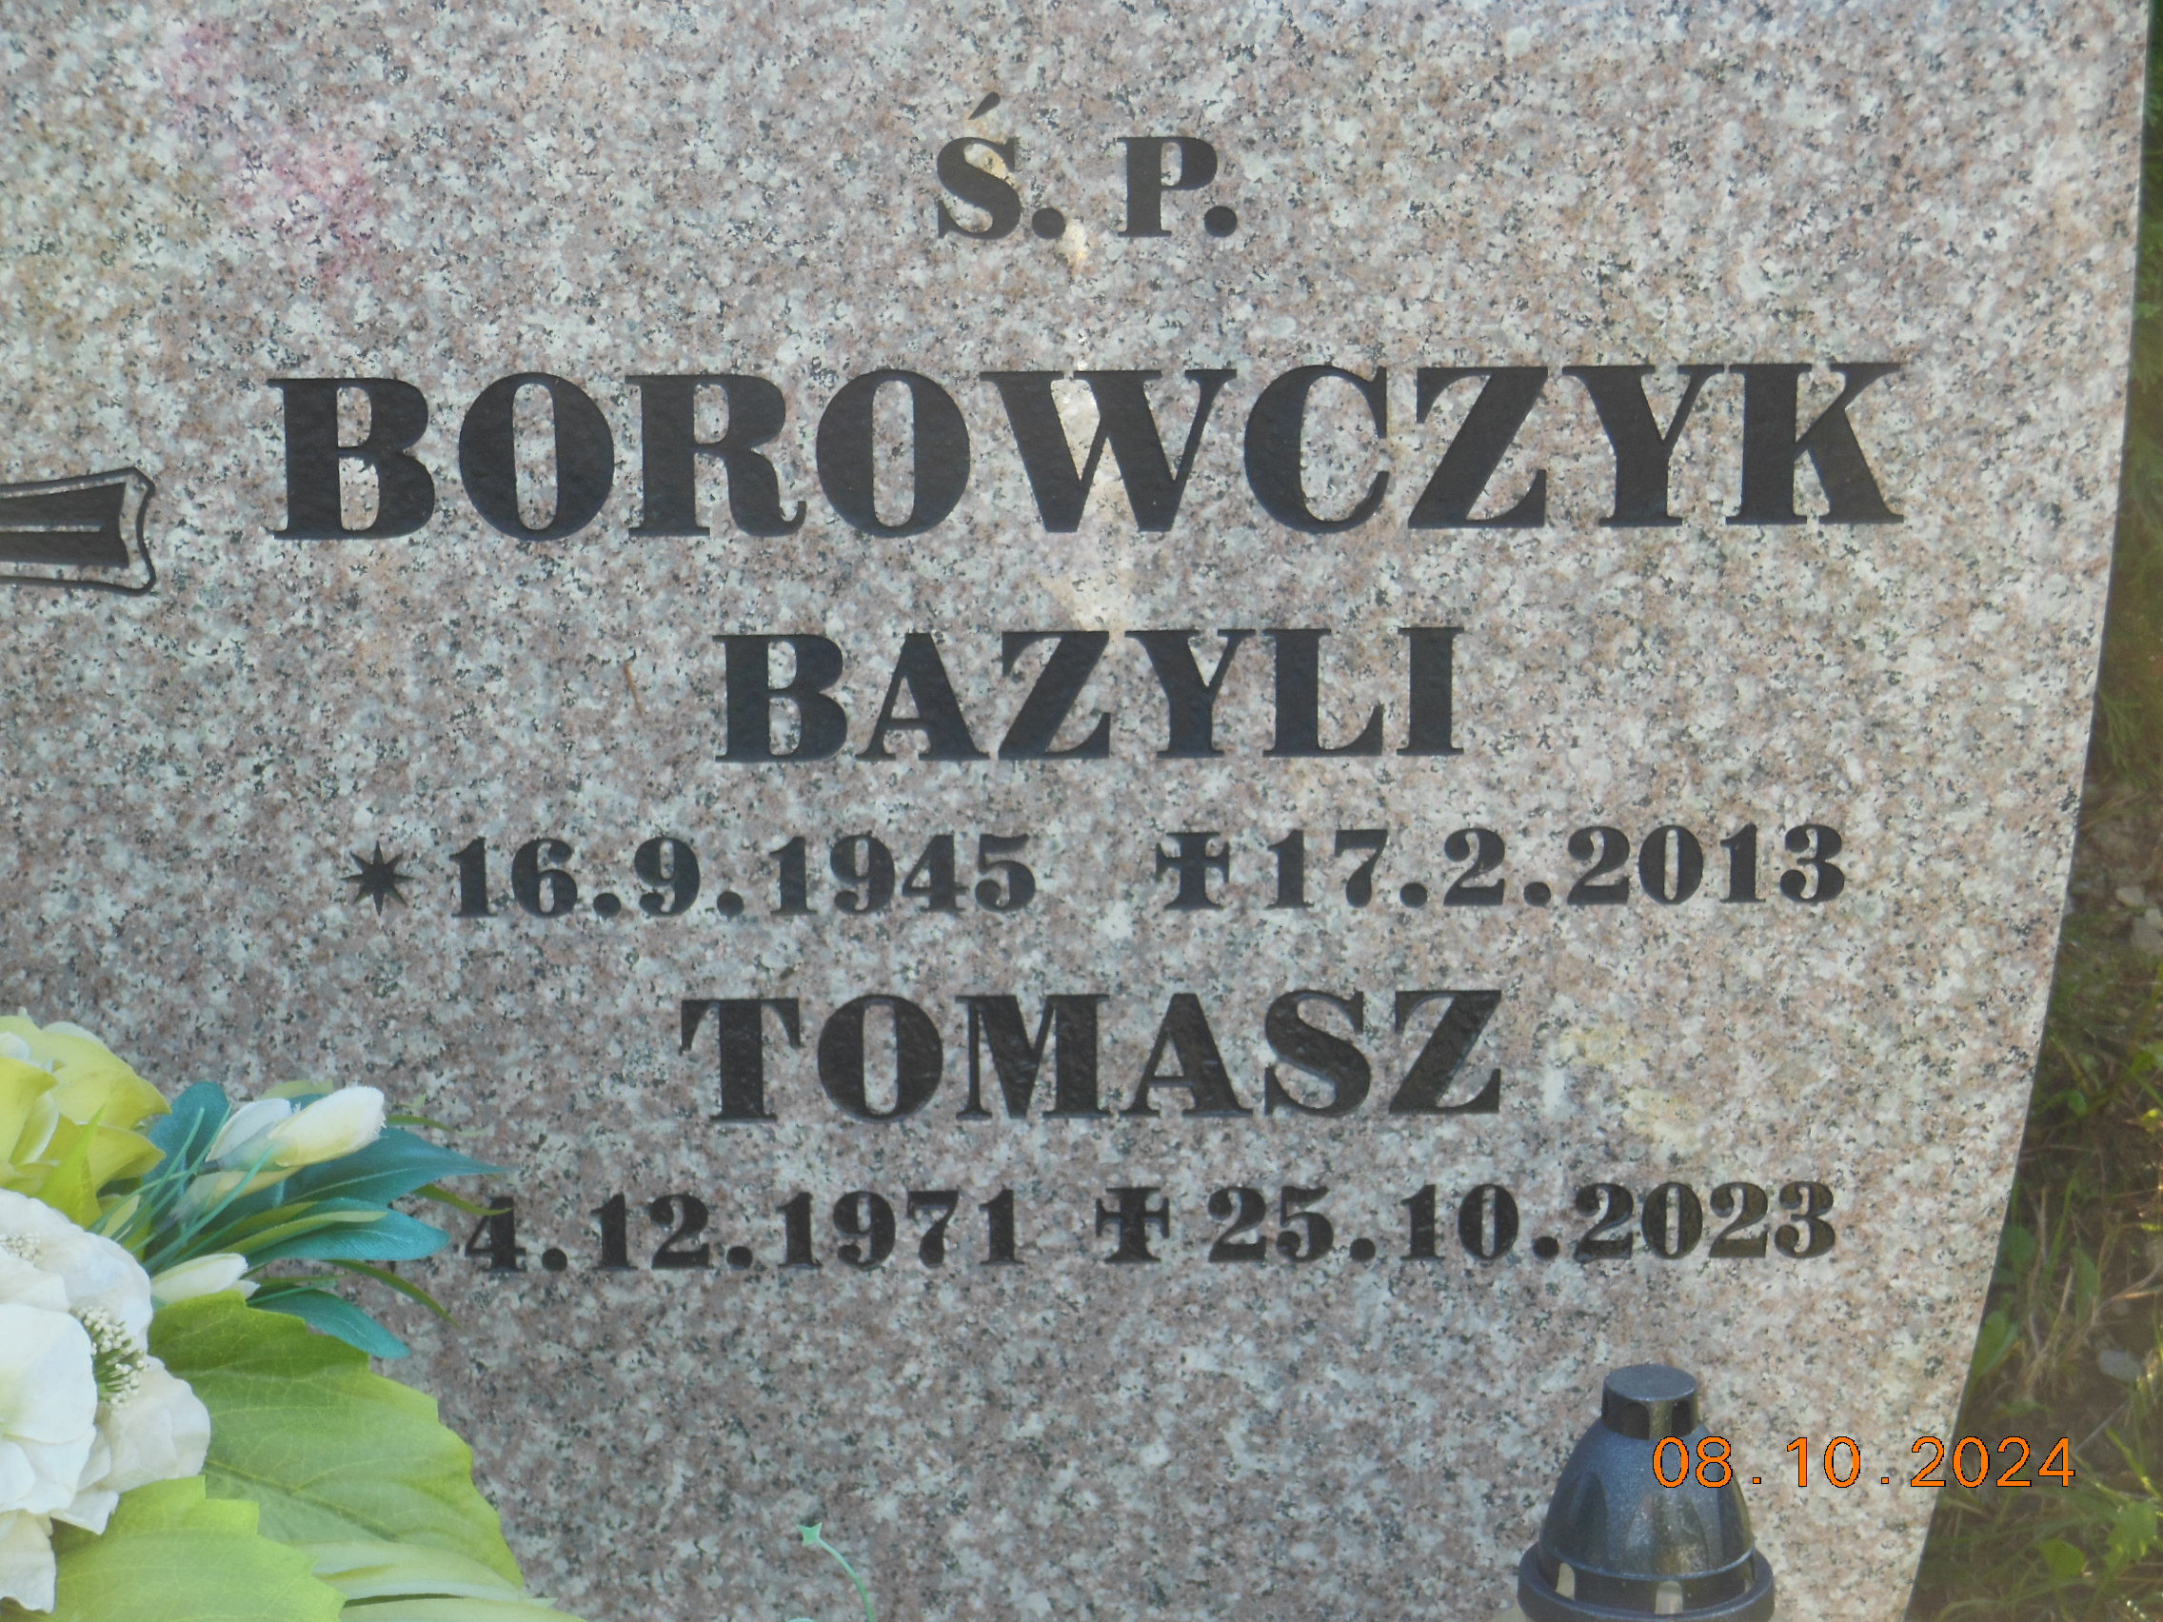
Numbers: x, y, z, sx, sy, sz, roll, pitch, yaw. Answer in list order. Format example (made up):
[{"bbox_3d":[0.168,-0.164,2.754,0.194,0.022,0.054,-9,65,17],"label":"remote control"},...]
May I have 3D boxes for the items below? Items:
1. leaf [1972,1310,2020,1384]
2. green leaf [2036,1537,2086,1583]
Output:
[{"bbox_3d":[0.466,0.273,3.539,0.027,0.037,0.015,0,18,0],"label":"leaf"},{"bbox_3d":[0.473,0.361,3.348,0.023,0.019,0.014,0,18,0],"label":"green leaf"}]

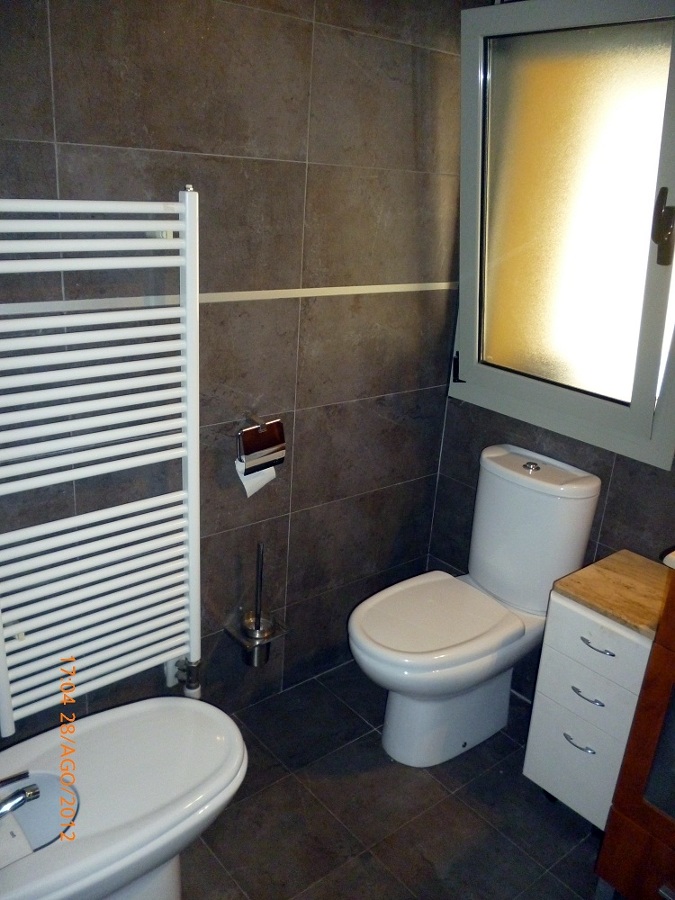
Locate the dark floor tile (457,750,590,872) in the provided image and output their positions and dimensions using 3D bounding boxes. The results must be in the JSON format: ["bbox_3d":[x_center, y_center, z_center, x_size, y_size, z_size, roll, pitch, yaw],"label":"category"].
[{"bbox_3d":[0.516,0.929,1.905,0.300,0.010,0.300,-12,25,-38],"label":"dark floor tile"}]

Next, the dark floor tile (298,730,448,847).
[{"bbox_3d":[0.093,0.891,1.936,0.300,0.010,0.300,-12,25,-38],"label":"dark floor tile"}]

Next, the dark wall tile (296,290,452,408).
[{"bbox_3d":[0.129,-0.299,2.095,0.610,0.304,0.012,-12,25,-38],"label":"dark wall tile"}]

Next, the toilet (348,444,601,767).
[{"bbox_3d":[0.325,0.453,2.007,0.655,0.797,0.365,-12,25,-38],"label":"toilet"}]

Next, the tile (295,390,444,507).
[{"bbox_3d":[0.107,-0.012,2.215,0.600,0.300,0.010,-12,25,-38],"label":"tile"}]

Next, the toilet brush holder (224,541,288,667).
[{"bbox_3d":[-0.220,0.424,2.014,0.135,0.370,0.120,-12,25,-38],"label":"toilet brush holder"}]

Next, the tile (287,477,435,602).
[{"bbox_3d":[0.090,0.271,2.300,0.610,0.306,0.012,-12,25,-38],"label":"tile"}]

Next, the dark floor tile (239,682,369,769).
[{"bbox_3d":[-0.098,0.803,2.151,0.300,0.010,0.300,-12,25,-38],"label":"dark floor tile"}]

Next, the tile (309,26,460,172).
[{"bbox_3d":[0.169,-0.878,1.886,0.610,0.296,0.012,-12,25,-38],"label":"tile"}]

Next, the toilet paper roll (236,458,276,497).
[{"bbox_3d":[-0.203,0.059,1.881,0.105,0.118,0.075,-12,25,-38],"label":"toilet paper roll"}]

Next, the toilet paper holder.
[{"bbox_3d":[-0.205,-0.019,1.837,0.135,0.135,0.100,-12,25,-38],"label":"toilet paper holder"}]

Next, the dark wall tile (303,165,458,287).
[{"bbox_3d":[0.150,-0.600,1.986,0.610,0.297,0.012,-12,25,-38],"label":"dark wall tile"}]

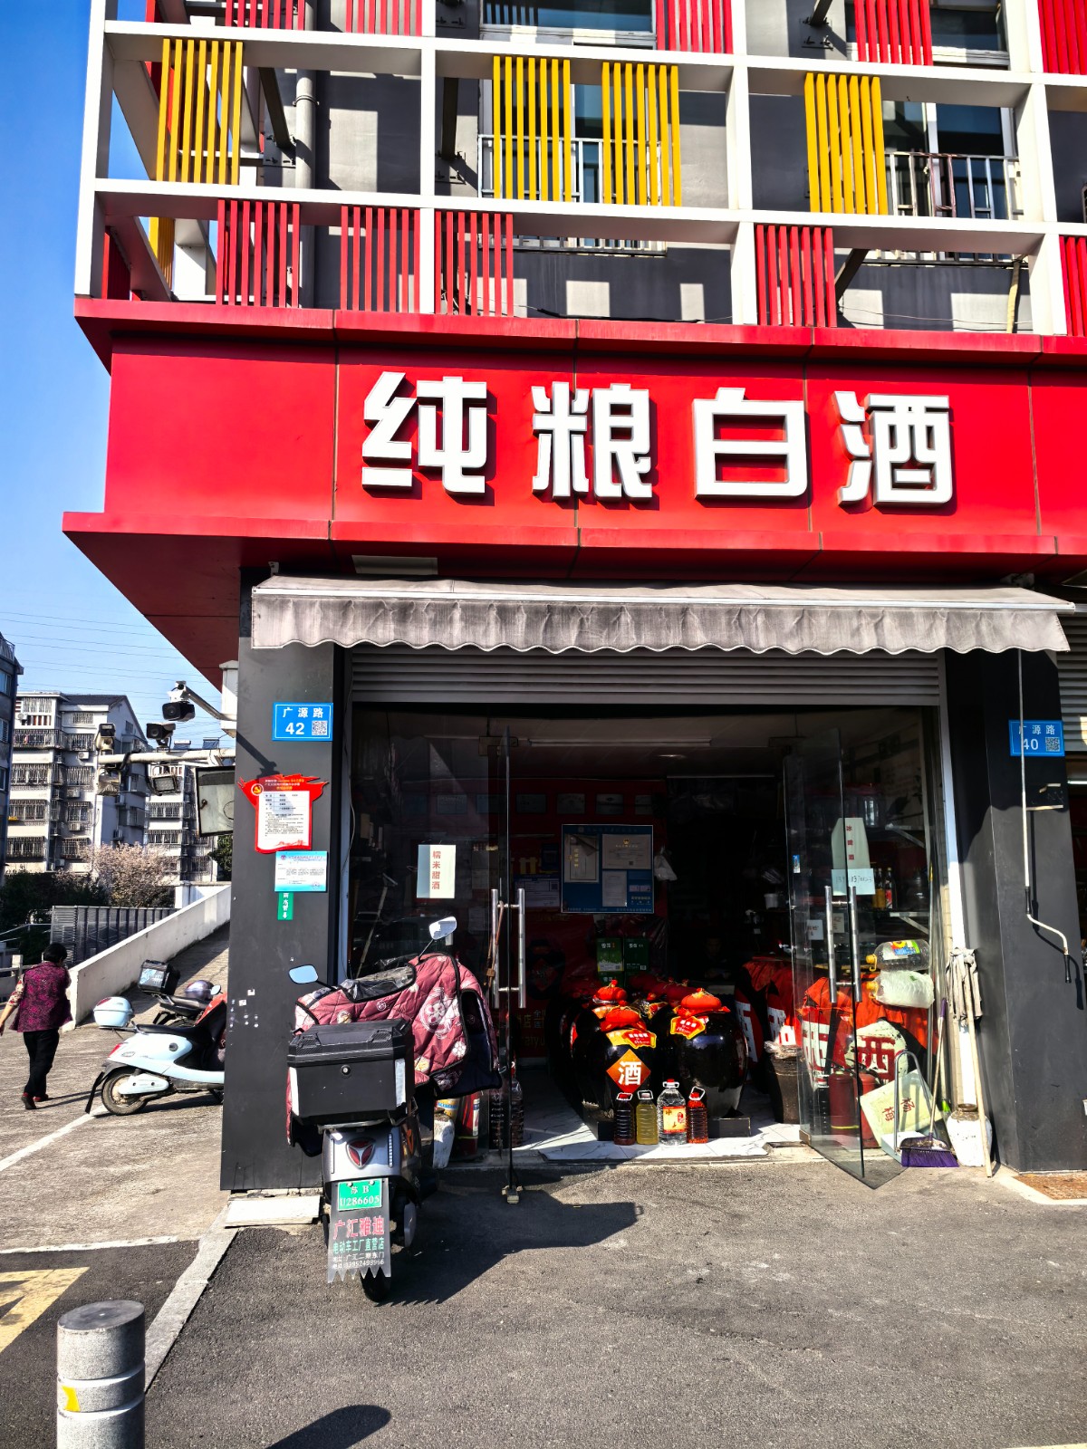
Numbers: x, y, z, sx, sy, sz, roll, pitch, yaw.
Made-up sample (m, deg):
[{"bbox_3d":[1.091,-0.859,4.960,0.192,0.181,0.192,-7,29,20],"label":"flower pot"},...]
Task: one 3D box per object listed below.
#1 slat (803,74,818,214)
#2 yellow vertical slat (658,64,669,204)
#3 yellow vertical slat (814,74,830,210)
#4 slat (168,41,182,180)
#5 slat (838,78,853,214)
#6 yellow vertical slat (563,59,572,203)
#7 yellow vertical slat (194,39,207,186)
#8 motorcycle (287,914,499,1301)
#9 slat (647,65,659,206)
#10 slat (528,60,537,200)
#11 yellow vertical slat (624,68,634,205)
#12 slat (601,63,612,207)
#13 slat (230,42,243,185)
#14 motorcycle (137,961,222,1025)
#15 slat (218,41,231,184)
[{"bbox_3d":[1.452,-3.118,6.117,0.033,0.830,0.080,0,-9,-5],"label":"slat"},{"bbox_3d":[0.650,-3.139,6.039,0.033,0.832,0.037,0,-9,-5],"label":"yellow vertical slat"},{"bbox_3d":[1.512,-3.135,6.113,0.033,0.832,0.037,0,-9,-5],"label":"yellow vertical slat"},{"bbox_3d":[-1.892,-3.150,5.823,0.033,0.832,0.037,0,-9,-5],"label":"slat"},{"bbox_3d":[1.635,-3.117,6.133,0.033,0.830,0.080,0,-9,-5],"label":"slat"},{"bbox_3d":[0.122,-3.141,5.994,0.033,0.832,0.037,0,-9,-5],"label":"yellow vertical slat"},{"bbox_3d":[-1.769,-3.150,5.833,0.033,0.832,0.037,0,-9,-5],"label":"yellow vertical slat"},{"bbox_3d":[-0.676,1.589,4.986,0.860,1.400,1.660,-1,-9,3],"label":"motorcycle"},{"bbox_3d":[0.597,-3.178,6.149,0.035,0.857,0.066,0,-9,-5],"label":"slat"},{"bbox_3d":[-0.059,-3.181,6.091,0.035,0.857,0.066,0,-9,-5],"label":"slat"},{"bbox_3d":[0.472,-3.179,6.138,0.035,0.857,0.066,0,-9,-5],"label":"yellow vertical slat"},{"bbox_3d":[0.338,-3.124,6.022,0.033,0.830,0.080,0,-9,-5],"label":"slat"},{"bbox_3d":[-1.584,-3.149,5.849,0.033,0.832,0.037,0,-9,-5],"label":"slat"},{"bbox_3d":[-3.299,2.945,11.336,1.660,1.120,0.680,-1,-9,5],"label":"motorcycle"},{"bbox_3d":[-1.642,-3.137,5.854,0.033,0.830,0.080,0,-9,-5],"label":"slat"}]

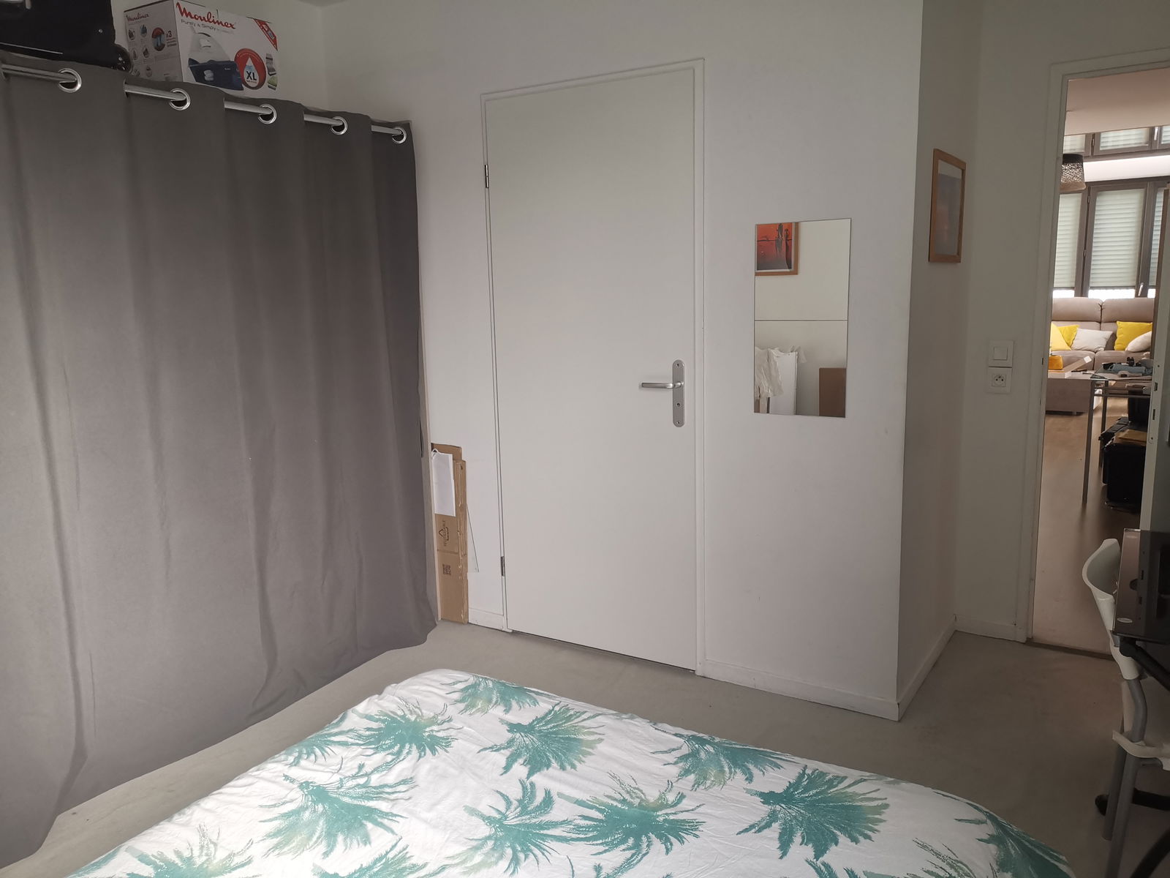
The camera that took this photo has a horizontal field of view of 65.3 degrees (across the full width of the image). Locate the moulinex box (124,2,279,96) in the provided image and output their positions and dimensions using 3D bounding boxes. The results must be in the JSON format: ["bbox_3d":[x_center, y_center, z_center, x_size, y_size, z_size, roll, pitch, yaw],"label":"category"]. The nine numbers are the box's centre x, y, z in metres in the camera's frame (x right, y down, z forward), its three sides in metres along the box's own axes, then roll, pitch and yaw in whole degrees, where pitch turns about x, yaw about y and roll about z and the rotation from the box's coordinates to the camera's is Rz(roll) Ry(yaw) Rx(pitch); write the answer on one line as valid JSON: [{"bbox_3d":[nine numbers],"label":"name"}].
[{"bbox_3d":[-1.274,-1.266,3.069,0.268,0.270,0.381,5,11,32],"label":"moulinex box"}]

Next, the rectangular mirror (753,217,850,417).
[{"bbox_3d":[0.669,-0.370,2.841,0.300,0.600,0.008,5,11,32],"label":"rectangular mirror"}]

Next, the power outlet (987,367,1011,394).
[{"bbox_3d":[1.528,-0.215,3.360,0.080,0.096,0.012,5,11,32],"label":"power outlet"}]

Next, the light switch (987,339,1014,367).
[{"bbox_3d":[1.526,-0.311,3.344,0.080,0.096,0.012,5,11,32],"label":"light switch"}]

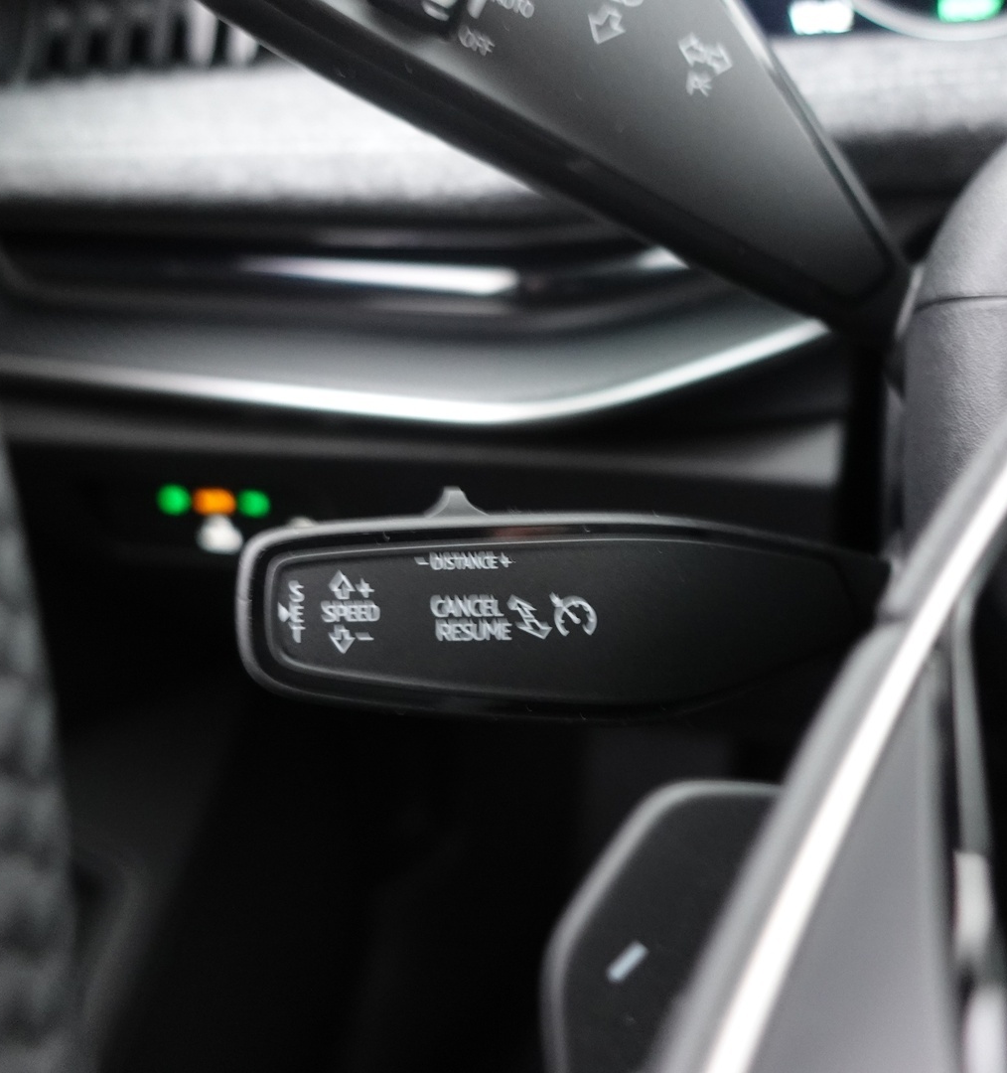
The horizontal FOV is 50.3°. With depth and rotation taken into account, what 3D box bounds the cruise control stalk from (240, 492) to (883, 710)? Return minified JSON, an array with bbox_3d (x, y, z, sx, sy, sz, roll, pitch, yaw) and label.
[{"bbox_3d":[0.010,0.011,0.175,0.103,0.035,0.021,2,-5,-6],"label":"cruise control stalk"}]

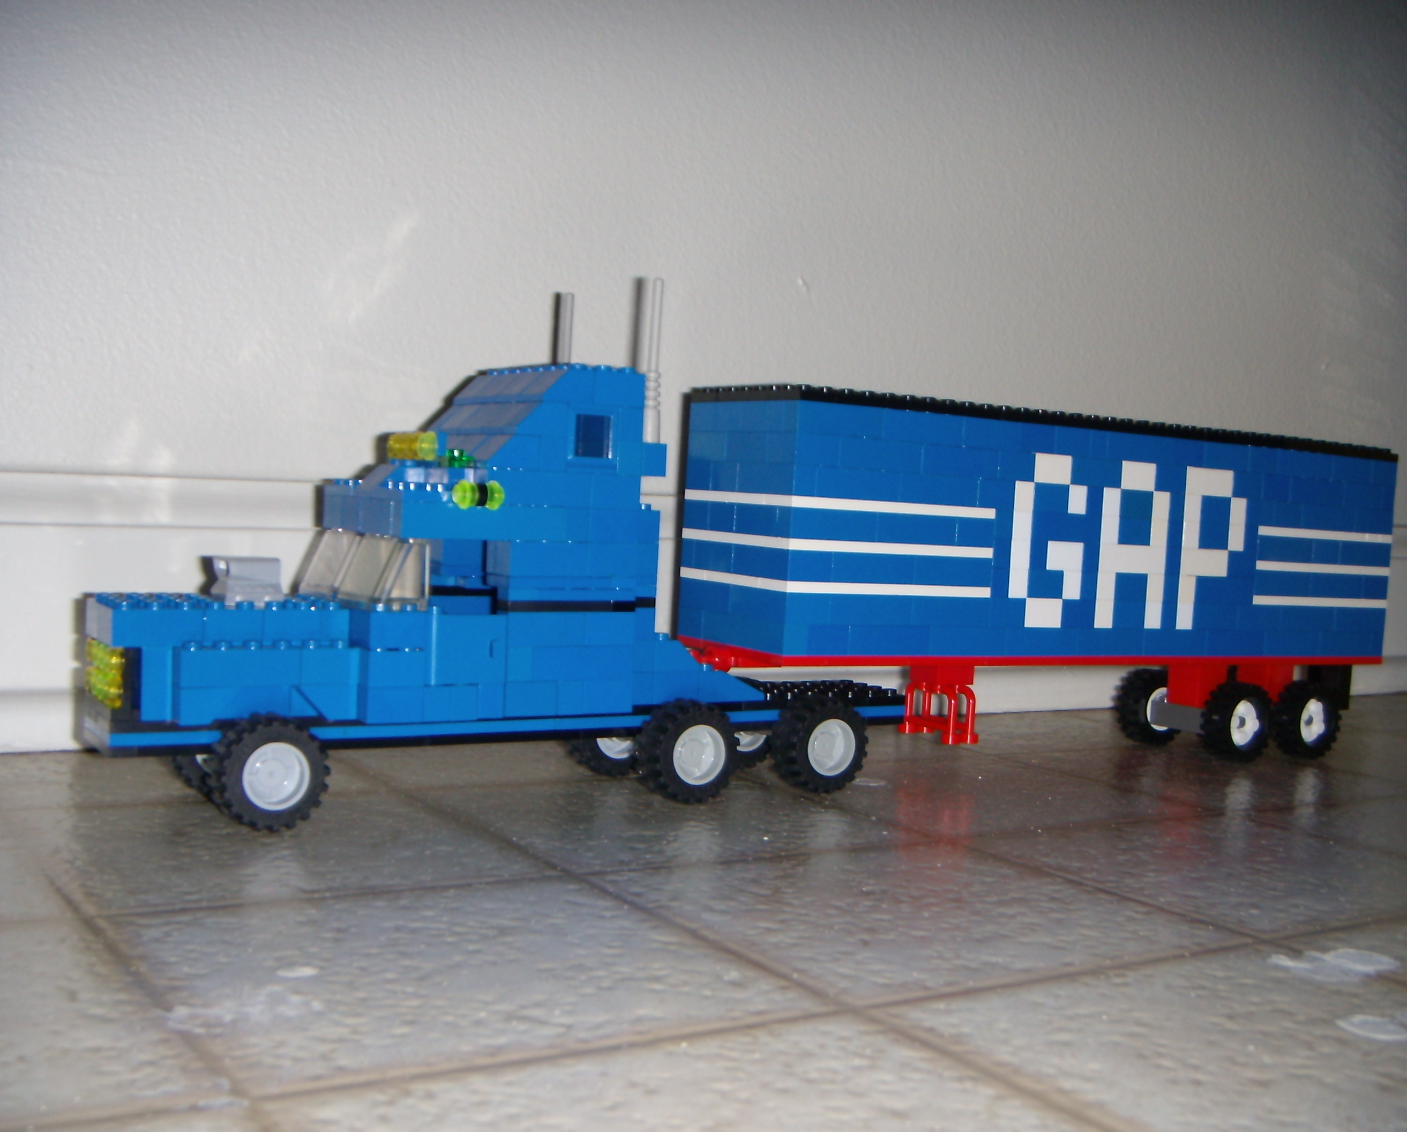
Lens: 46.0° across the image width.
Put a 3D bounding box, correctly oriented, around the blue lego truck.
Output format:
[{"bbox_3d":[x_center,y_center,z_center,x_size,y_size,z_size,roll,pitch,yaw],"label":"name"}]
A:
[{"bbox_3d":[0.048,-0.003,0.553,0.478,0.149,0.071,1,3,-32],"label":"blue lego truck"}]

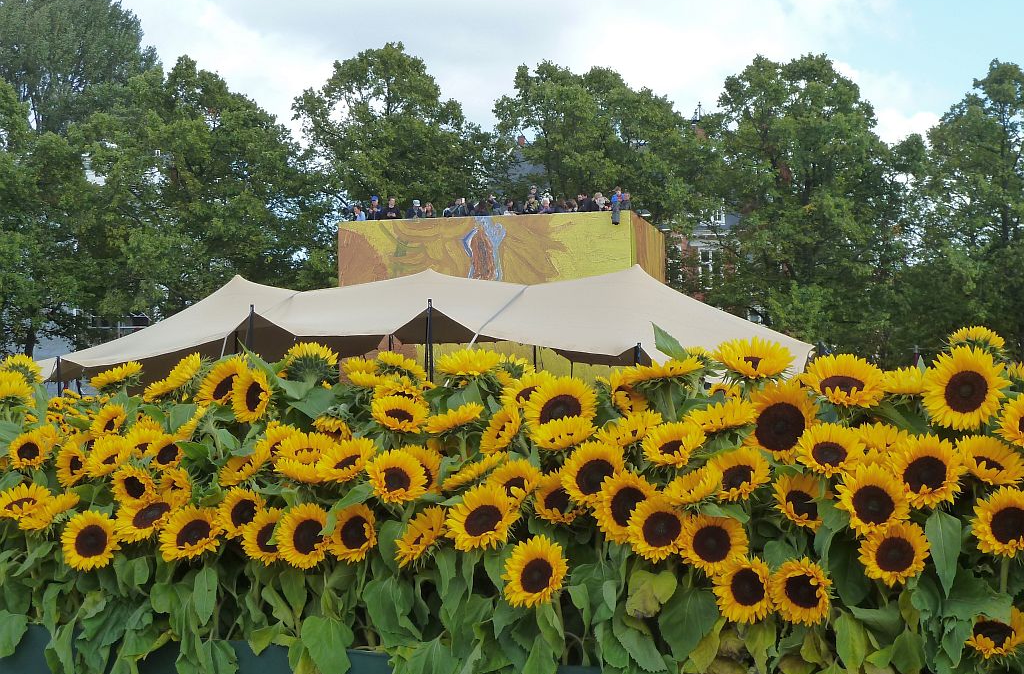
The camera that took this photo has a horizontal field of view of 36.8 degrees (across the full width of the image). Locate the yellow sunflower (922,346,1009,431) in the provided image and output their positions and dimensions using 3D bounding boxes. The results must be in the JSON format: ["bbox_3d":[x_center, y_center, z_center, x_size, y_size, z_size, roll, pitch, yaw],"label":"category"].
[{"bbox_3d":[0.914,0.104,3.100,0.172,0.172,0.060,-1,-11,16],"label":"yellow sunflower"}]

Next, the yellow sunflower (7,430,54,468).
[{"bbox_3d":[-1.437,0.336,4.600,0.137,0.137,0.050,0,-23,6],"label":"yellow sunflower"}]

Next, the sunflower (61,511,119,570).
[{"bbox_3d":[-0.979,0.476,3.580,0.138,0.138,0.045,1,-11,-17],"label":"sunflower"}]

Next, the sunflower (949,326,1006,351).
[{"bbox_3d":[1.023,0.023,3.380,0.120,0.050,0.120,-1,-42,21],"label":"sunflower"}]

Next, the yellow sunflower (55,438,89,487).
[{"bbox_3d":[-1.317,0.375,4.600,0.150,0.150,0.052,-2,-10,41],"label":"yellow sunflower"}]

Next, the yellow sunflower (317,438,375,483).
[{"bbox_3d":[-0.371,0.278,3.430,0.128,0.050,0.125,-1,39,24],"label":"yellow sunflower"}]

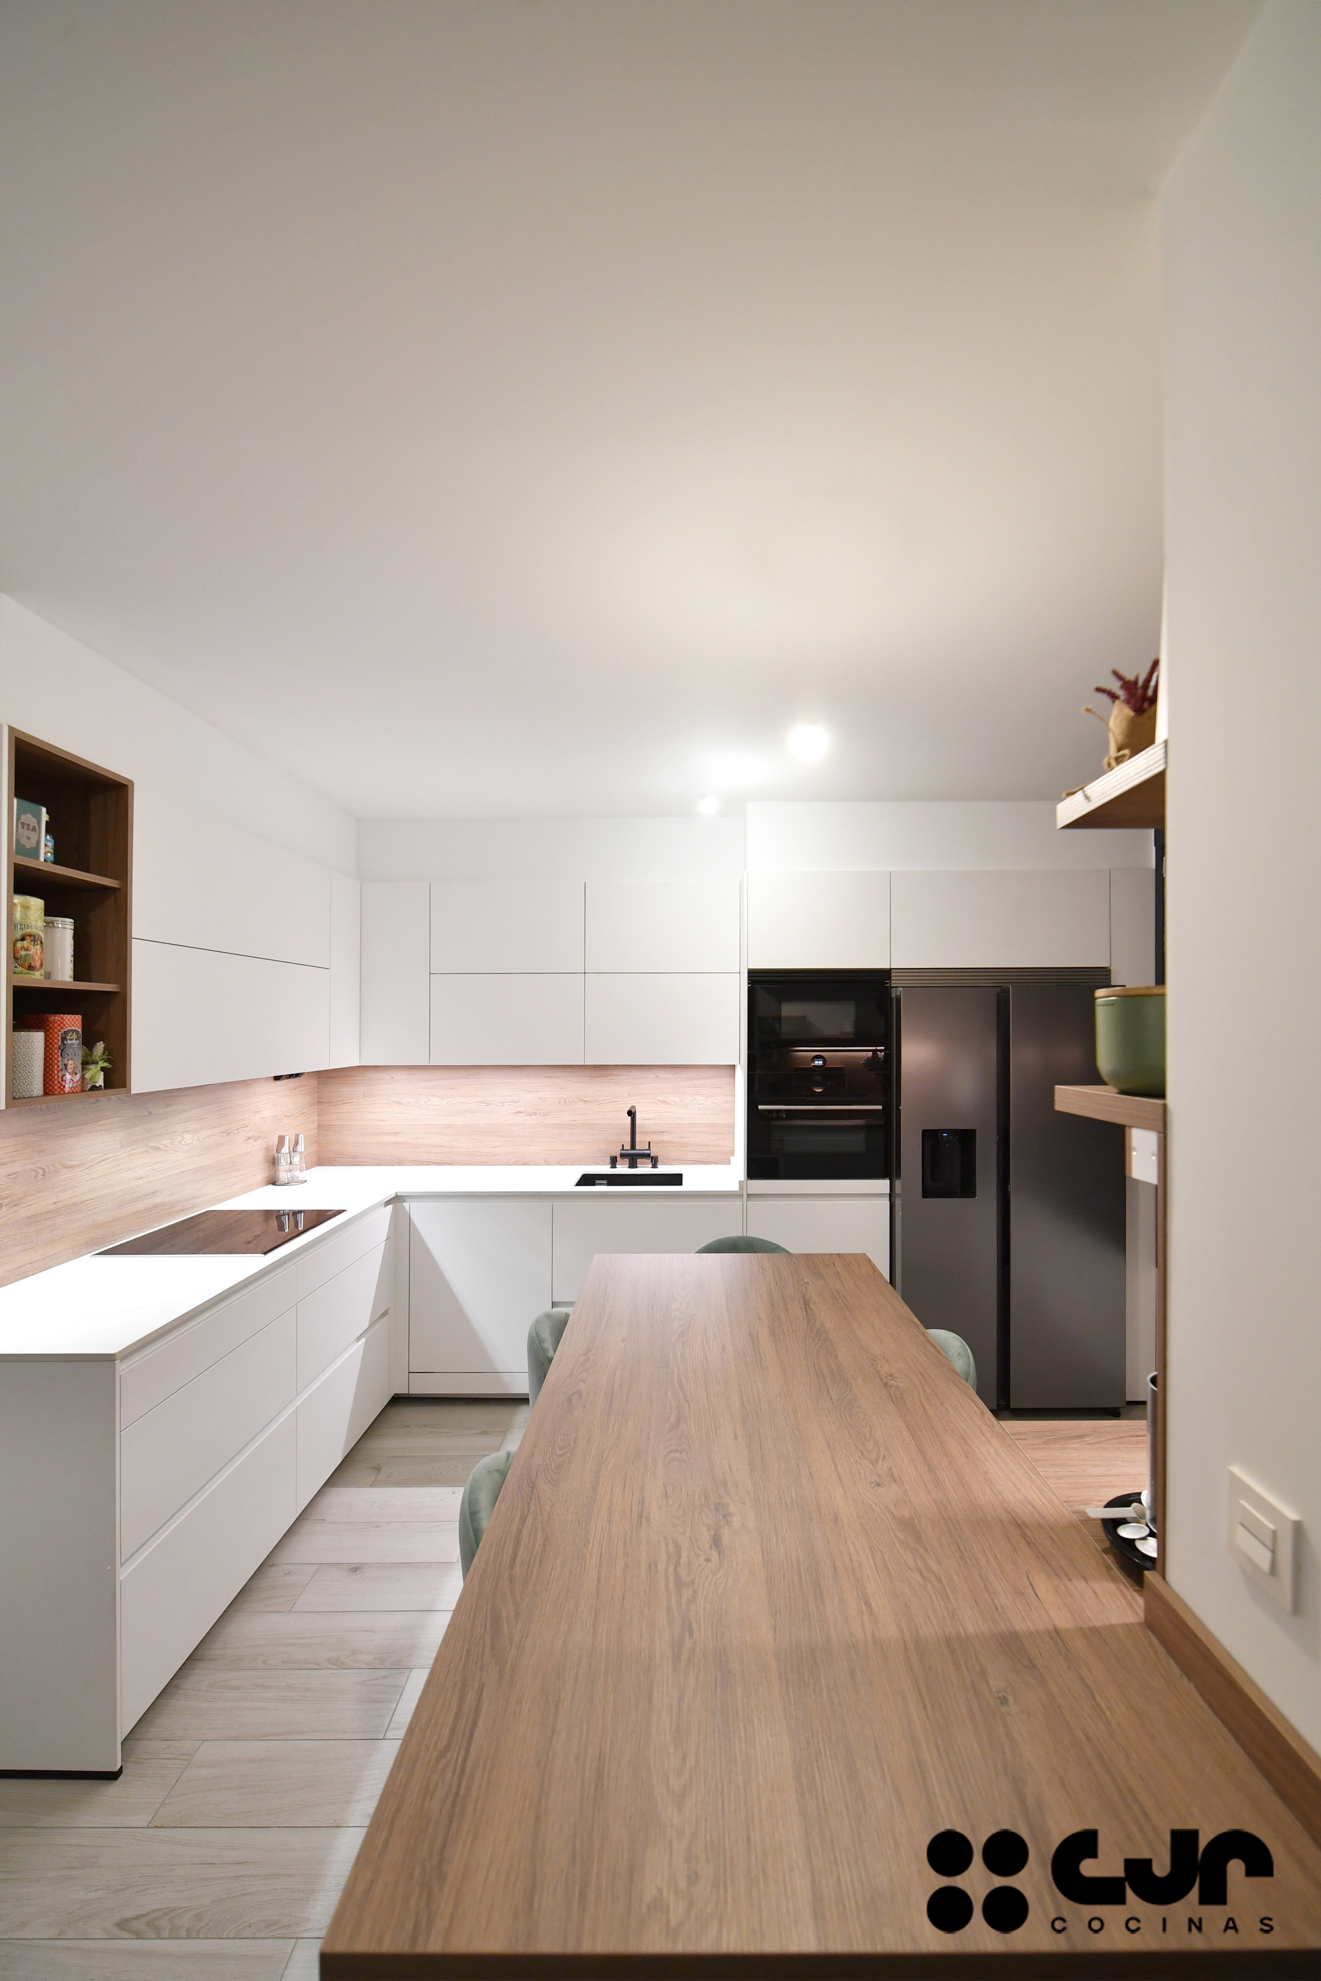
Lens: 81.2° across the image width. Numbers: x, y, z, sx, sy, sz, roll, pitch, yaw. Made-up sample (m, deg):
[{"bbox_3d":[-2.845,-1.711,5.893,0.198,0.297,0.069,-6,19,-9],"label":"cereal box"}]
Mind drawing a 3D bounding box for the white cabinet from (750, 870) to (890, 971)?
[{"bbox_3d":[0.672,-0.285,3.520,0.607,0.419,0.580,0,-2,2],"label":"white cabinet"}]

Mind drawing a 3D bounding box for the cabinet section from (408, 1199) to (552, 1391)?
[{"bbox_3d":[-0.750,1.295,3.530,0.600,0.810,0.570,0,-1,1],"label":"cabinet section"}]

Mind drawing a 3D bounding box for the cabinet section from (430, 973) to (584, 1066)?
[{"bbox_3d":[-0.685,0.134,3.640,0.695,0.415,0.350,0,-1,1],"label":"cabinet section"}]

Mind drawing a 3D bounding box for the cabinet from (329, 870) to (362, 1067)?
[{"bbox_3d":[-1.575,-0.085,3.420,0.370,0.845,0.310,0,-2,1],"label":"cabinet"}]

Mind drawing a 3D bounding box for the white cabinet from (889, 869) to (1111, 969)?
[{"bbox_3d":[1.438,-0.285,3.520,0.925,0.419,0.580,0,-2,2],"label":"white cabinet"}]

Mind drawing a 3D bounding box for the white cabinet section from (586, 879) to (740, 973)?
[{"bbox_3d":[0.016,-0.283,3.640,0.695,0.415,0.350,0,-1,1],"label":"white cabinet section"}]

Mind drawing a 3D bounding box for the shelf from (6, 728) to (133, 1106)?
[{"bbox_3d":[-1.620,-0.154,1.900,0.370,0.845,0.395,0,-2,1],"label":"shelf"}]

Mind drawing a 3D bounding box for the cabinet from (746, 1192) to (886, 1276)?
[{"bbox_3d":[0.676,1.295,3.560,0.605,0.840,0.580,0,-2,1],"label":"cabinet"}]

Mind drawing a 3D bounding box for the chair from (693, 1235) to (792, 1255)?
[{"bbox_3d":[0.260,1.265,2.320,0.500,0.930,0.530,0,-2,1],"label":"chair"}]

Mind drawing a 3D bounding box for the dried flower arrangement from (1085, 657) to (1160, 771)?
[{"bbox_3d":[0.755,-0.430,1.230,0.130,0.180,0.130,0,-2,1],"label":"dried flower arrangement"}]

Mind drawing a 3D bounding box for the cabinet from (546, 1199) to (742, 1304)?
[{"bbox_3d":[-0.050,1.109,3.530,0.794,0.444,0.560,0,-2,2],"label":"cabinet"}]

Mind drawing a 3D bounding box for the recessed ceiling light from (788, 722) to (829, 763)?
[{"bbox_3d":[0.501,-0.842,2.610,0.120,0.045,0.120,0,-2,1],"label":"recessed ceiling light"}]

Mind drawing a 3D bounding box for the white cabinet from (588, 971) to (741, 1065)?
[{"bbox_3d":[0.017,0.137,3.627,0.690,0.412,0.355,0,-2,2],"label":"white cabinet"}]

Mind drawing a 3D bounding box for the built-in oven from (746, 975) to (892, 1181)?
[{"bbox_3d":[0.671,0.367,3.495,0.596,0.872,0.560,0,-2,2],"label":"built-in oven"}]

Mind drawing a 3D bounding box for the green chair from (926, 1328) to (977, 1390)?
[{"bbox_3d":[0.453,1.213,1.718,0.510,0.915,0.490,0,-2,2],"label":"green chair"}]

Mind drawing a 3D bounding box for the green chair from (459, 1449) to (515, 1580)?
[{"bbox_3d":[-0.075,1.200,1.250,0.530,0.930,0.500,0,-2,1],"label":"green chair"}]

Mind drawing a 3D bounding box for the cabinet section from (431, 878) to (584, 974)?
[{"bbox_3d":[-0.685,-0.283,3.640,0.695,0.415,0.350,0,-1,1],"label":"cabinet section"}]

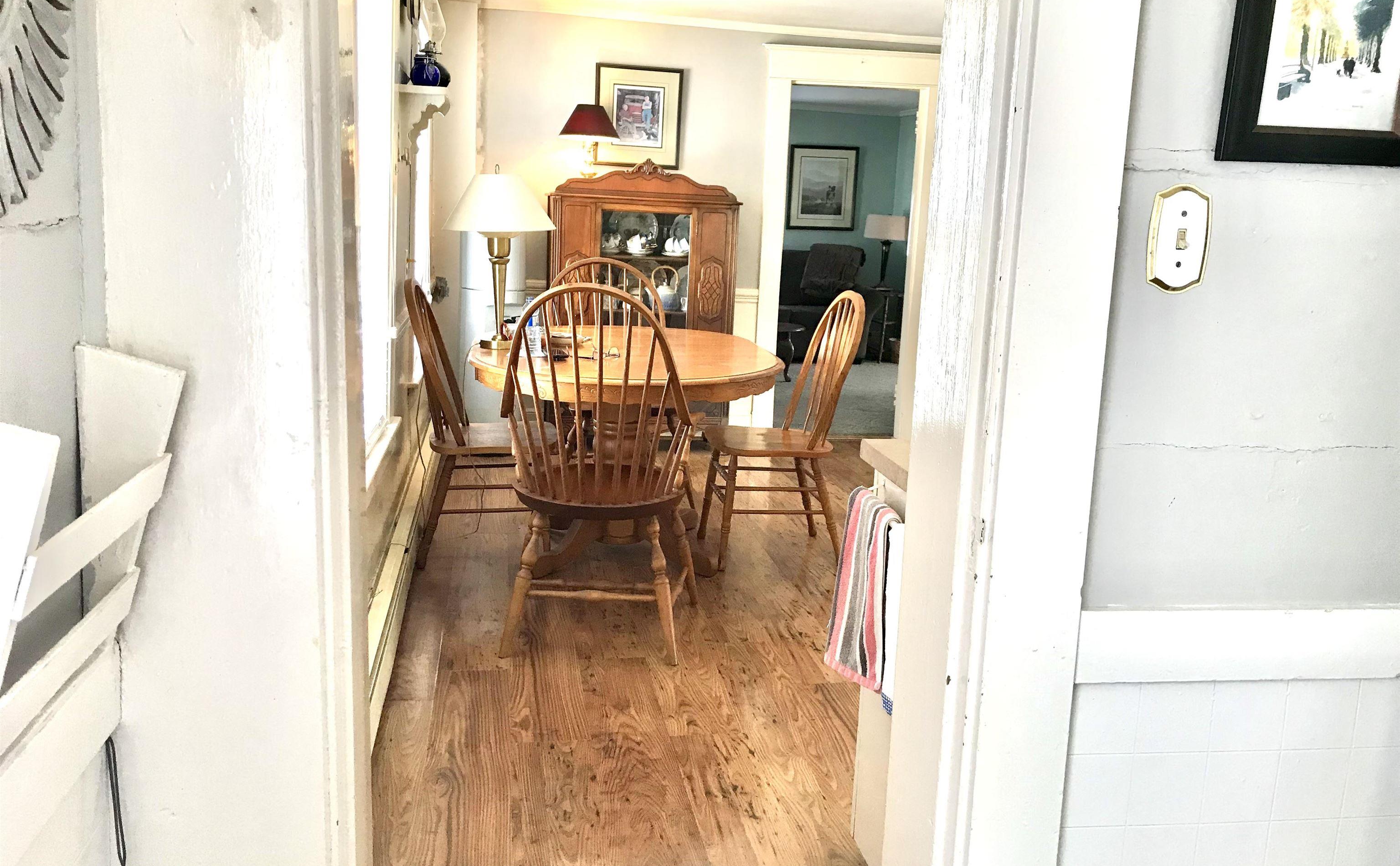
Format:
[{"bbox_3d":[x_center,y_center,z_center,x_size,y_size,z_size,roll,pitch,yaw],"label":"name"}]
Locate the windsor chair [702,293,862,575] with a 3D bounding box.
[{"bbox_3d":[0.304,-0.039,4.255,0.604,1.004,0.478,0,10,-12],"label":"windsor chair"}]

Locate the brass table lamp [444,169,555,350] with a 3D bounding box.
[{"bbox_3d":[-0.694,-0.606,3.922,0.385,0.625,0.385,1,10,-10],"label":"brass table lamp"}]

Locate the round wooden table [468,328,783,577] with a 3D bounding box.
[{"bbox_3d":[-0.282,0.068,4.195,1.105,0.765,1.840,1,10,-10],"label":"round wooden table"}]

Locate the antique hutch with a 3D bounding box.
[{"bbox_3d":[-0.327,-0.697,6.229,1.034,1.556,0.394,1,10,-10],"label":"antique hutch"}]

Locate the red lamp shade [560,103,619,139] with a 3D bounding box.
[{"bbox_3d":[-0.579,-1.648,5.995,0.323,0.173,0.323,1,10,-10],"label":"red lamp shade"}]

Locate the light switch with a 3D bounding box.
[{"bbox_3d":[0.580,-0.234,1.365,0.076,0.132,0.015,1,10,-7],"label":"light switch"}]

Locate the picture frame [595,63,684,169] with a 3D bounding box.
[{"bbox_3d":[-0.337,-1.731,6.209,0.480,0.538,0.030,1,10,-10],"label":"picture frame"}]

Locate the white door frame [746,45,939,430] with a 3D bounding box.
[{"bbox_3d":[0.861,-1.064,6.620,1.111,2.235,0.150,1,10,-10],"label":"white door frame"}]

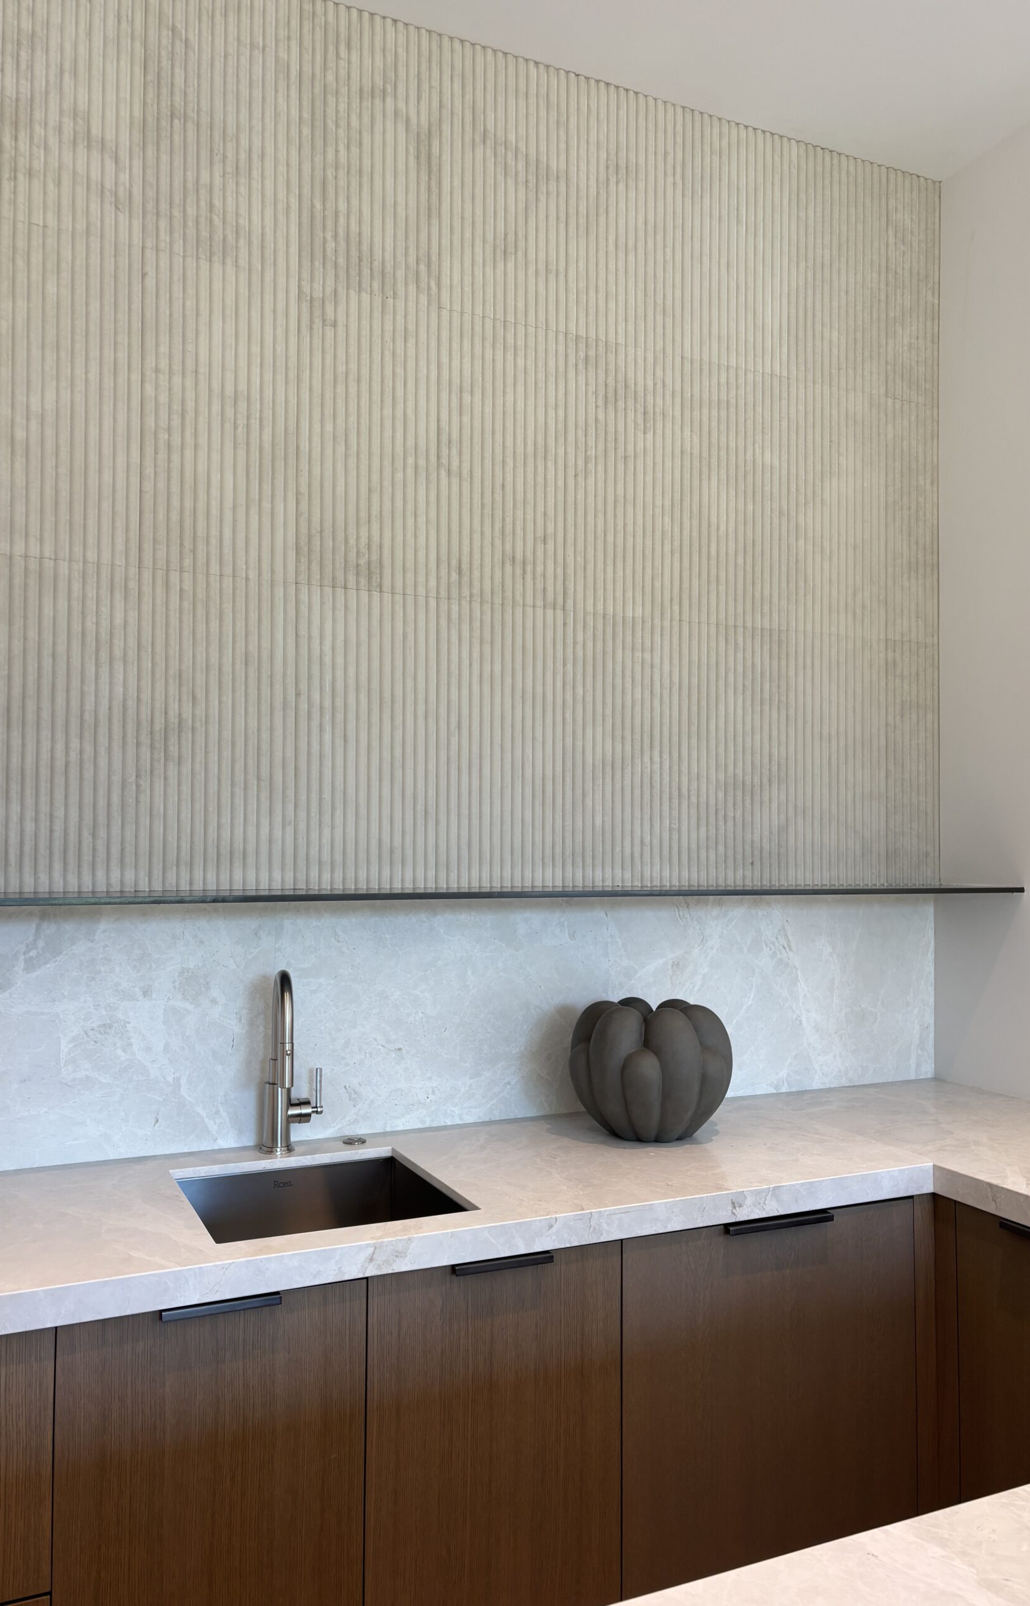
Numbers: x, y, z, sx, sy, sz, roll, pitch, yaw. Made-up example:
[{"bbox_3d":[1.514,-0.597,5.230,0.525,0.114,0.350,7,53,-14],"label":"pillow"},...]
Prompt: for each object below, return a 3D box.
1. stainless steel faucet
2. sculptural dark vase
[{"bbox_3d":[-0.408,0.484,2.244,0.119,0.346,0.171,1,-2,-19],"label":"stainless steel faucet"},{"bbox_3d":[0.277,0.537,2.449,0.323,0.262,0.323,0,-2,0],"label":"sculptural dark vase"}]

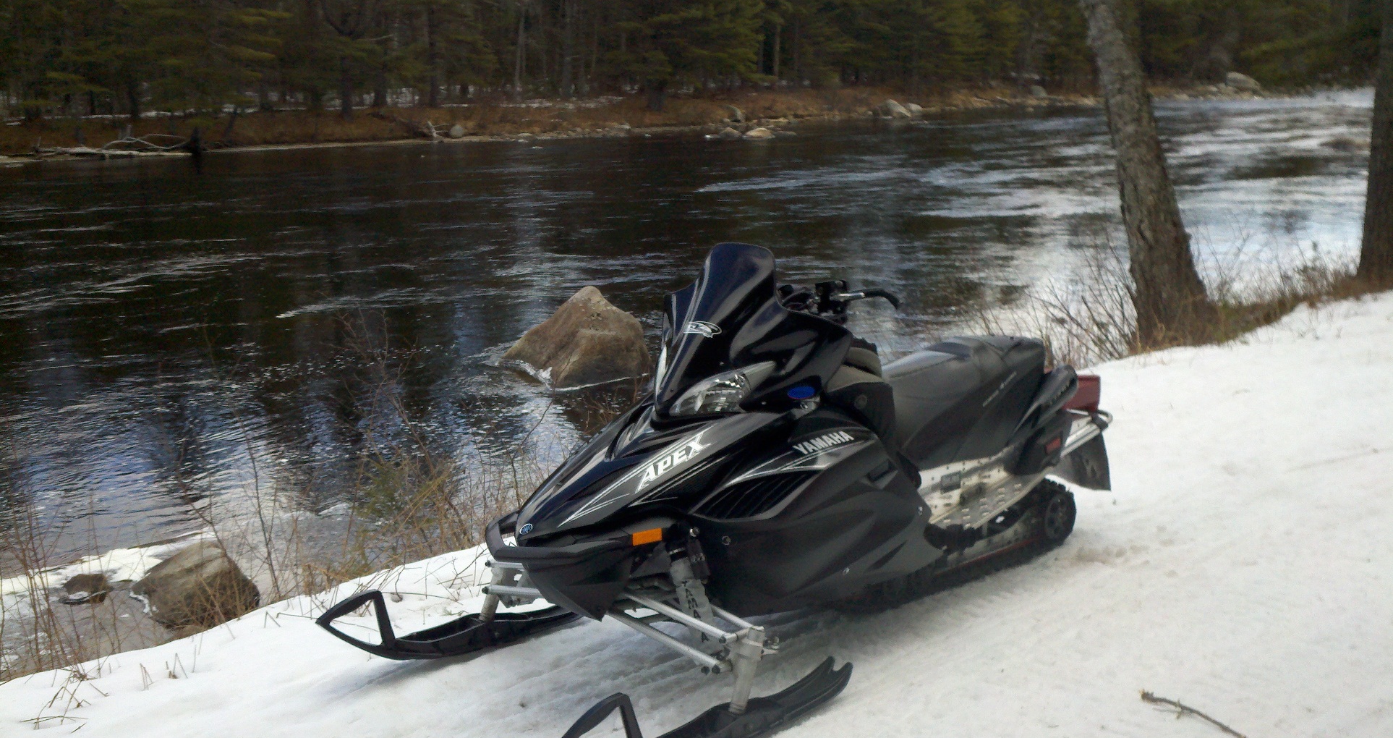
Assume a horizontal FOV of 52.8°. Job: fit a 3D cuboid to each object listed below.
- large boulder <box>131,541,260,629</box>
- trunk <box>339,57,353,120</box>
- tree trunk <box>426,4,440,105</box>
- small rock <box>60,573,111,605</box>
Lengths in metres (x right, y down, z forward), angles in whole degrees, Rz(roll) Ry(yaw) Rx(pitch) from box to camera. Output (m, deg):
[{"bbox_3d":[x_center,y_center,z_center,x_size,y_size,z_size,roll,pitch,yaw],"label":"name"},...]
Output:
[{"bbox_3d":[-2.372,0.974,6.625,0.608,0.338,0.517,0,12,0],"label":"large boulder"},{"bbox_3d":[-11.009,-8.836,44.133,0.380,1.869,0.380,0,12,0],"label":"trunk"},{"bbox_3d":[-8.783,-10.437,46.852,0.360,3.352,0.360,0,12,0],"label":"tree trunk"},{"bbox_3d":[-2.955,1.046,6.790,0.248,0.126,0.198,0,12,0],"label":"small rock"}]

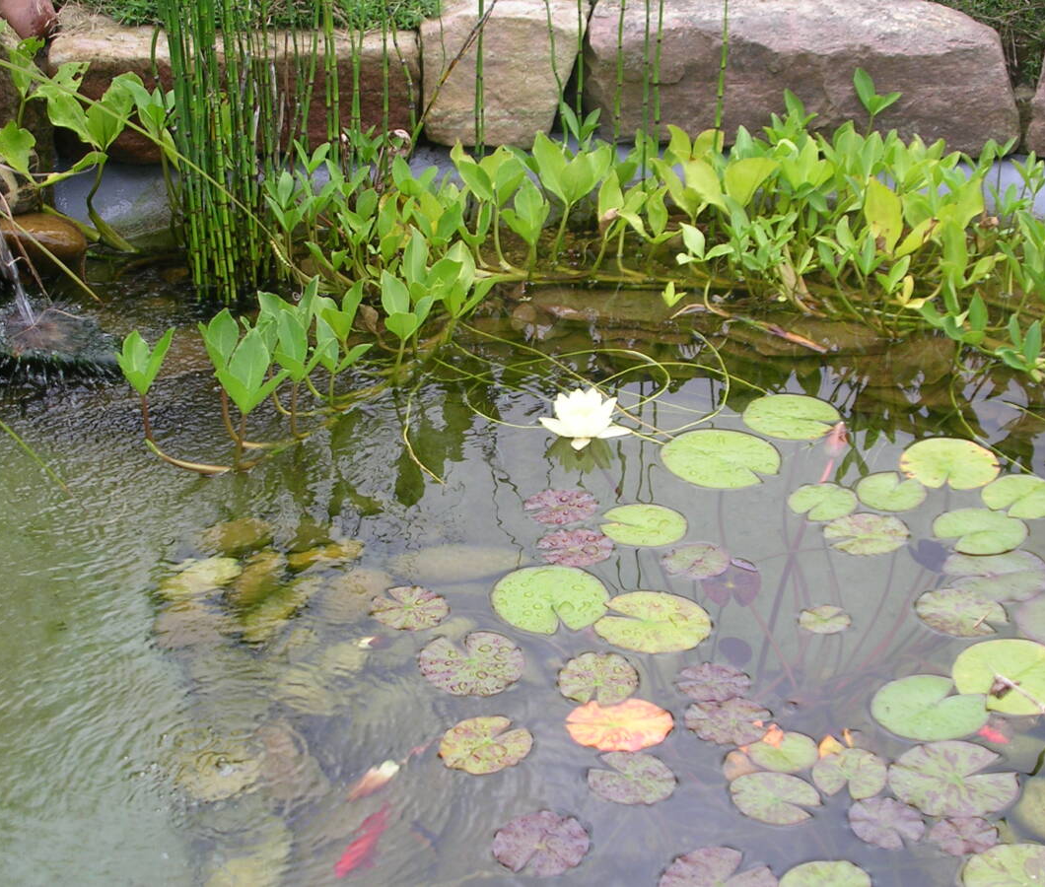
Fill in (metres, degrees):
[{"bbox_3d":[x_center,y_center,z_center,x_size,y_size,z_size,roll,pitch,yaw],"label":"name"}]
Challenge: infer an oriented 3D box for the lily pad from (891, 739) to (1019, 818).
[{"bbox_3d":[0.436,0.338,2.319,0.140,0.012,0.120,-12,31,-20],"label":"lily pad"}]

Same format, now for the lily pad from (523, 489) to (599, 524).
[{"bbox_3d":[0.048,0.077,2.792,0.093,0.010,0.081,-8,31,-13],"label":"lily pad"}]

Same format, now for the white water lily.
[{"bbox_3d":[0.075,-0.039,2.789,0.113,0.056,0.109,0,30,0],"label":"white water lily"}]

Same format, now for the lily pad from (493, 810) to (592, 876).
[{"bbox_3d":[0.017,0.369,2.127,0.089,0.014,0.094,0,30,0],"label":"lily pad"}]

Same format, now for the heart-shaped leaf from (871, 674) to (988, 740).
[{"bbox_3d":[0.432,0.280,2.436,0.123,0.010,0.114,-25,38,-36],"label":"heart-shaped leaf"}]

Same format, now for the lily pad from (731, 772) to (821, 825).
[{"bbox_3d":[0.253,0.354,2.290,0.087,0.012,0.089,11,31,20],"label":"lily pad"}]

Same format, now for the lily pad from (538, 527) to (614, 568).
[{"bbox_3d":[0.062,0.123,2.708,0.091,0.012,0.085,0,29,0],"label":"lily pad"}]

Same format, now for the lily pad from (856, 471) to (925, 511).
[{"bbox_3d":[0.455,0.059,2.824,0.084,0.010,0.092,0,30,0],"label":"lily pad"}]

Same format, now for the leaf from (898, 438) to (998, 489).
[{"bbox_3d":[0.511,0.022,2.733,0.117,0.012,0.122,6,30,10],"label":"leaf"}]

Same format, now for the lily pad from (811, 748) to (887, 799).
[{"bbox_3d":[0.334,0.336,2.337,0.074,0.010,0.084,7,30,11],"label":"lily pad"}]

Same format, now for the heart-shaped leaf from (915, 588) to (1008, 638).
[{"bbox_3d":[0.472,0.179,2.459,0.099,0.014,0.089,22,37,34],"label":"heart-shaped leaf"}]

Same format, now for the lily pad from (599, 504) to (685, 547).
[{"bbox_3d":[0.139,0.091,2.613,0.098,0.012,0.093,0,30,0],"label":"lily pad"}]

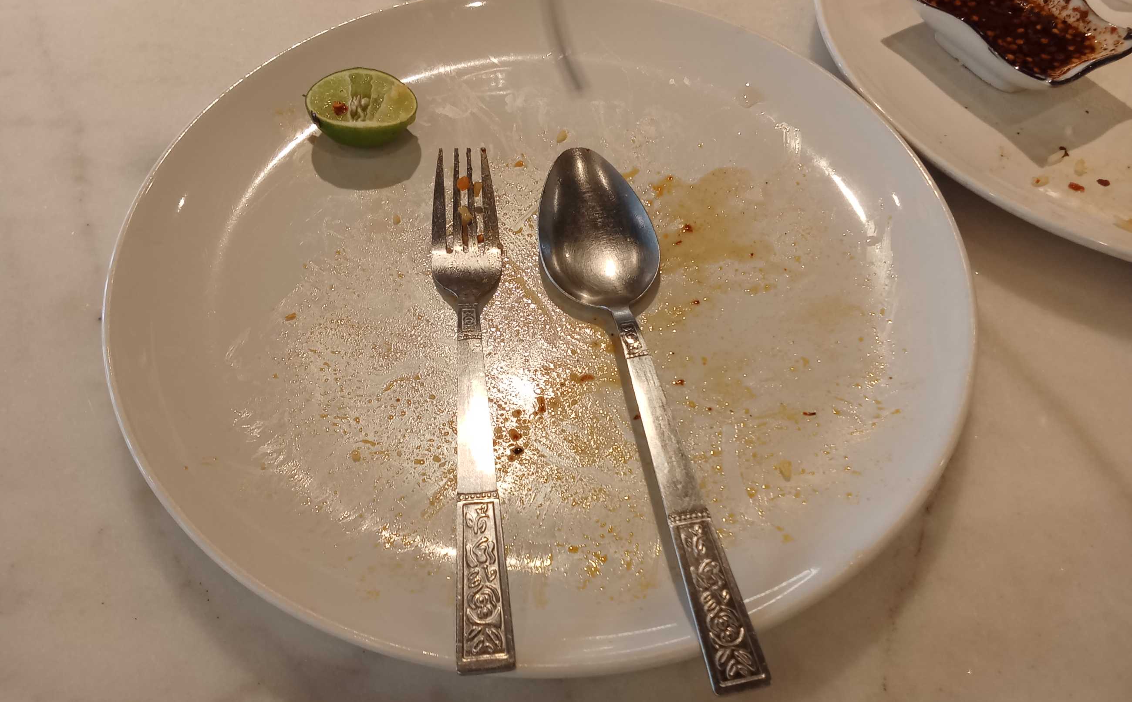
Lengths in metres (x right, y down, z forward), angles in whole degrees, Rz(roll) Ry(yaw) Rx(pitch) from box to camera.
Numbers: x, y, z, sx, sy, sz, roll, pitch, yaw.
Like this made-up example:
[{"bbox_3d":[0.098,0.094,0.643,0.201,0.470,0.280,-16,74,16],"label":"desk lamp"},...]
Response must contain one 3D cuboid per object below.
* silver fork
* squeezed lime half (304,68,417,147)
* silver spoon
[{"bbox_3d":[-0.028,-0.002,0.261,0.024,0.018,0.191,-4,51,-4],"label":"silver fork"},{"bbox_3d":[-0.075,-0.088,0.326,0.041,0.019,0.036,0,56,-1],"label":"squeezed lime half"},{"bbox_3d":[0.023,0.000,0.259,0.041,0.022,0.195,-8,51,-7],"label":"silver spoon"}]

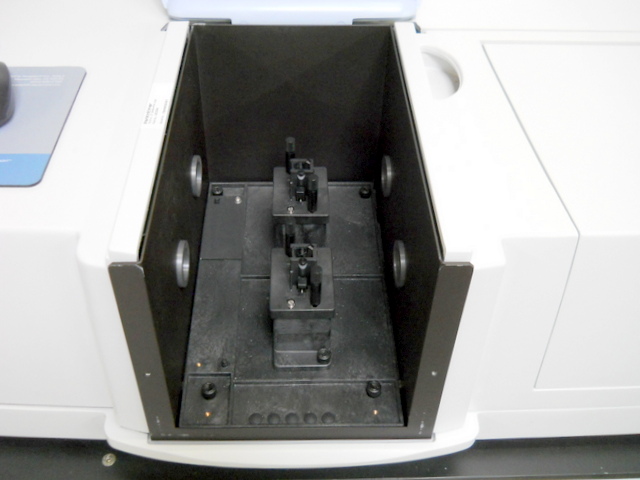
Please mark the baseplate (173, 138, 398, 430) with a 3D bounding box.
[{"bbox_3d":[-0.026,0.011,0.651,0.190,0.110,0.312,0,45,-2],"label":"baseplate"}]

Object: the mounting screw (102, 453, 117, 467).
[{"bbox_3d":[-0.191,0.200,0.621,0.013,0.005,0.013,0,45,-2],"label":"mounting screw"}]

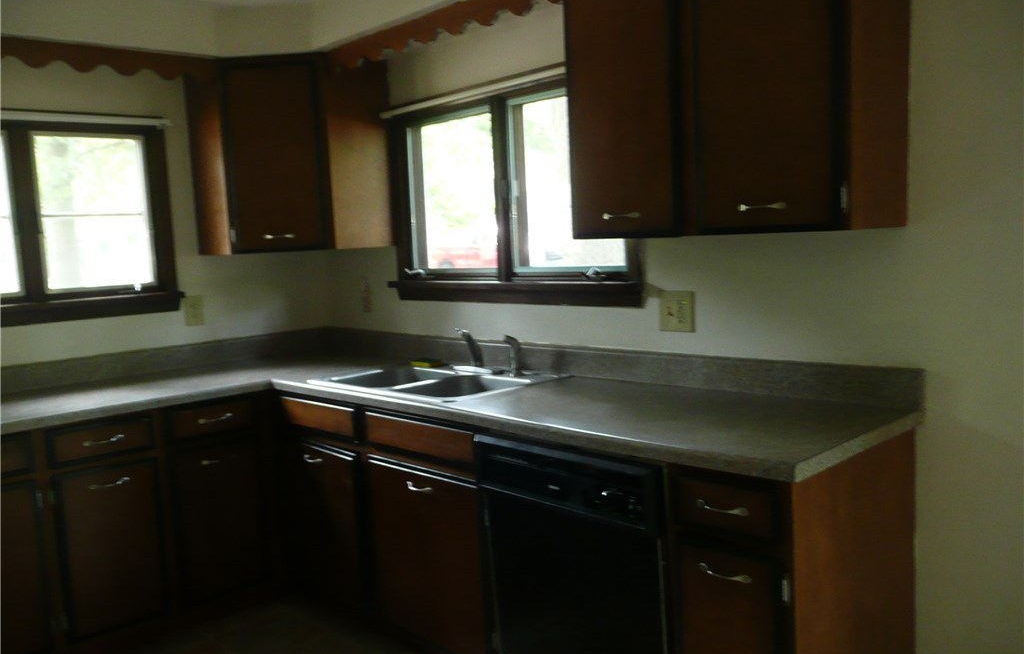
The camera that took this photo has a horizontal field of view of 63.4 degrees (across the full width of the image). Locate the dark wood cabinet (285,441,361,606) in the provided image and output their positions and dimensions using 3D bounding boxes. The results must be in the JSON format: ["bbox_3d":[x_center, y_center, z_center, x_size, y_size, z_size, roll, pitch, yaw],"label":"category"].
[{"bbox_3d":[-0.435,0.638,3.055,0.610,0.540,0.475,-8,7,-44],"label":"dark wood cabinet"}]

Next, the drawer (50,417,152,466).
[{"bbox_3d":[-1.450,0.351,2.781,0.306,0.108,0.460,-8,7,-44],"label":"drawer"}]

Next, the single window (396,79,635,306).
[{"bbox_3d":[-0.038,-0.457,2.974,0.100,0.753,1.260,-8,7,-44],"label":"single window"}]

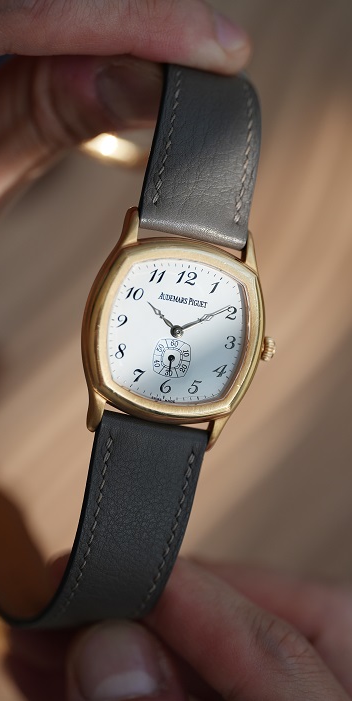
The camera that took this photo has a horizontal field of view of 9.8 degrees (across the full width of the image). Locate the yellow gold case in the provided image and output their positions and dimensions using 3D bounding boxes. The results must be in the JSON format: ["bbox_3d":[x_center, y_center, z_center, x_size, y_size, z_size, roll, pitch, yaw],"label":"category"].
[{"bbox_3d":[0.000,-0.004,0.366,0.033,0.041,0.009,11,0,-15],"label":"yellow gold case"}]

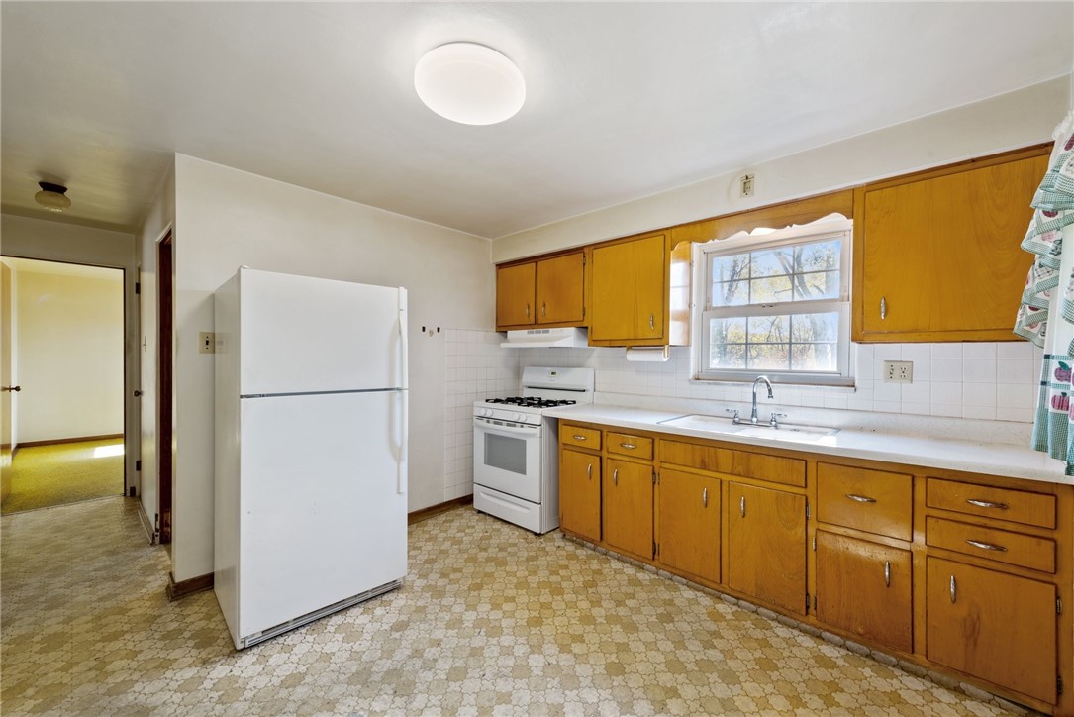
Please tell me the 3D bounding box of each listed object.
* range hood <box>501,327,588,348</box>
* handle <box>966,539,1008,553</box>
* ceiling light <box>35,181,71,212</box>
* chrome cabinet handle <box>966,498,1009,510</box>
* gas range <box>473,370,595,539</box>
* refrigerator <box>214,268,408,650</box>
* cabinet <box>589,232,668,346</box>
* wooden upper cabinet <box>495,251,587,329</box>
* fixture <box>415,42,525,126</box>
[{"bbox_3d":[0.090,-0.167,3.599,0.762,0.150,0.420,0,0,43],"label":"range hood"},{"bbox_3d":[1.671,0.696,1.551,0.102,0.018,0.026,0,0,43],"label":"handle"},{"bbox_3d":[-3.089,-1.021,2.670,0.155,0.160,0.155,0,0,43],"label":"ceiling light"},{"bbox_3d":[1.672,0.542,1.550,0.103,0.018,0.026,0,0,43],"label":"chrome cabinet handle"},{"bbox_3d":[-0.025,0.692,3.460,0.762,1.198,0.690,0,0,43],"label":"gas range"},{"bbox_3d":[-1.254,0.456,2.327,0.766,1.690,0.792,0,0,-44],"label":"refrigerator"},{"bbox_3d":[0.733,-0.463,3.056,0.640,0.751,0.337,0,0,43],"label":"cabinet"},{"bbox_3d":[0.109,-0.543,3.638,1.048,0.601,0.337,0,0,43],"label":"wooden upper cabinet"},{"bbox_3d":[-0.258,-1.044,1.640,0.430,0.080,0.430,0,0,0],"label":"fixture"}]

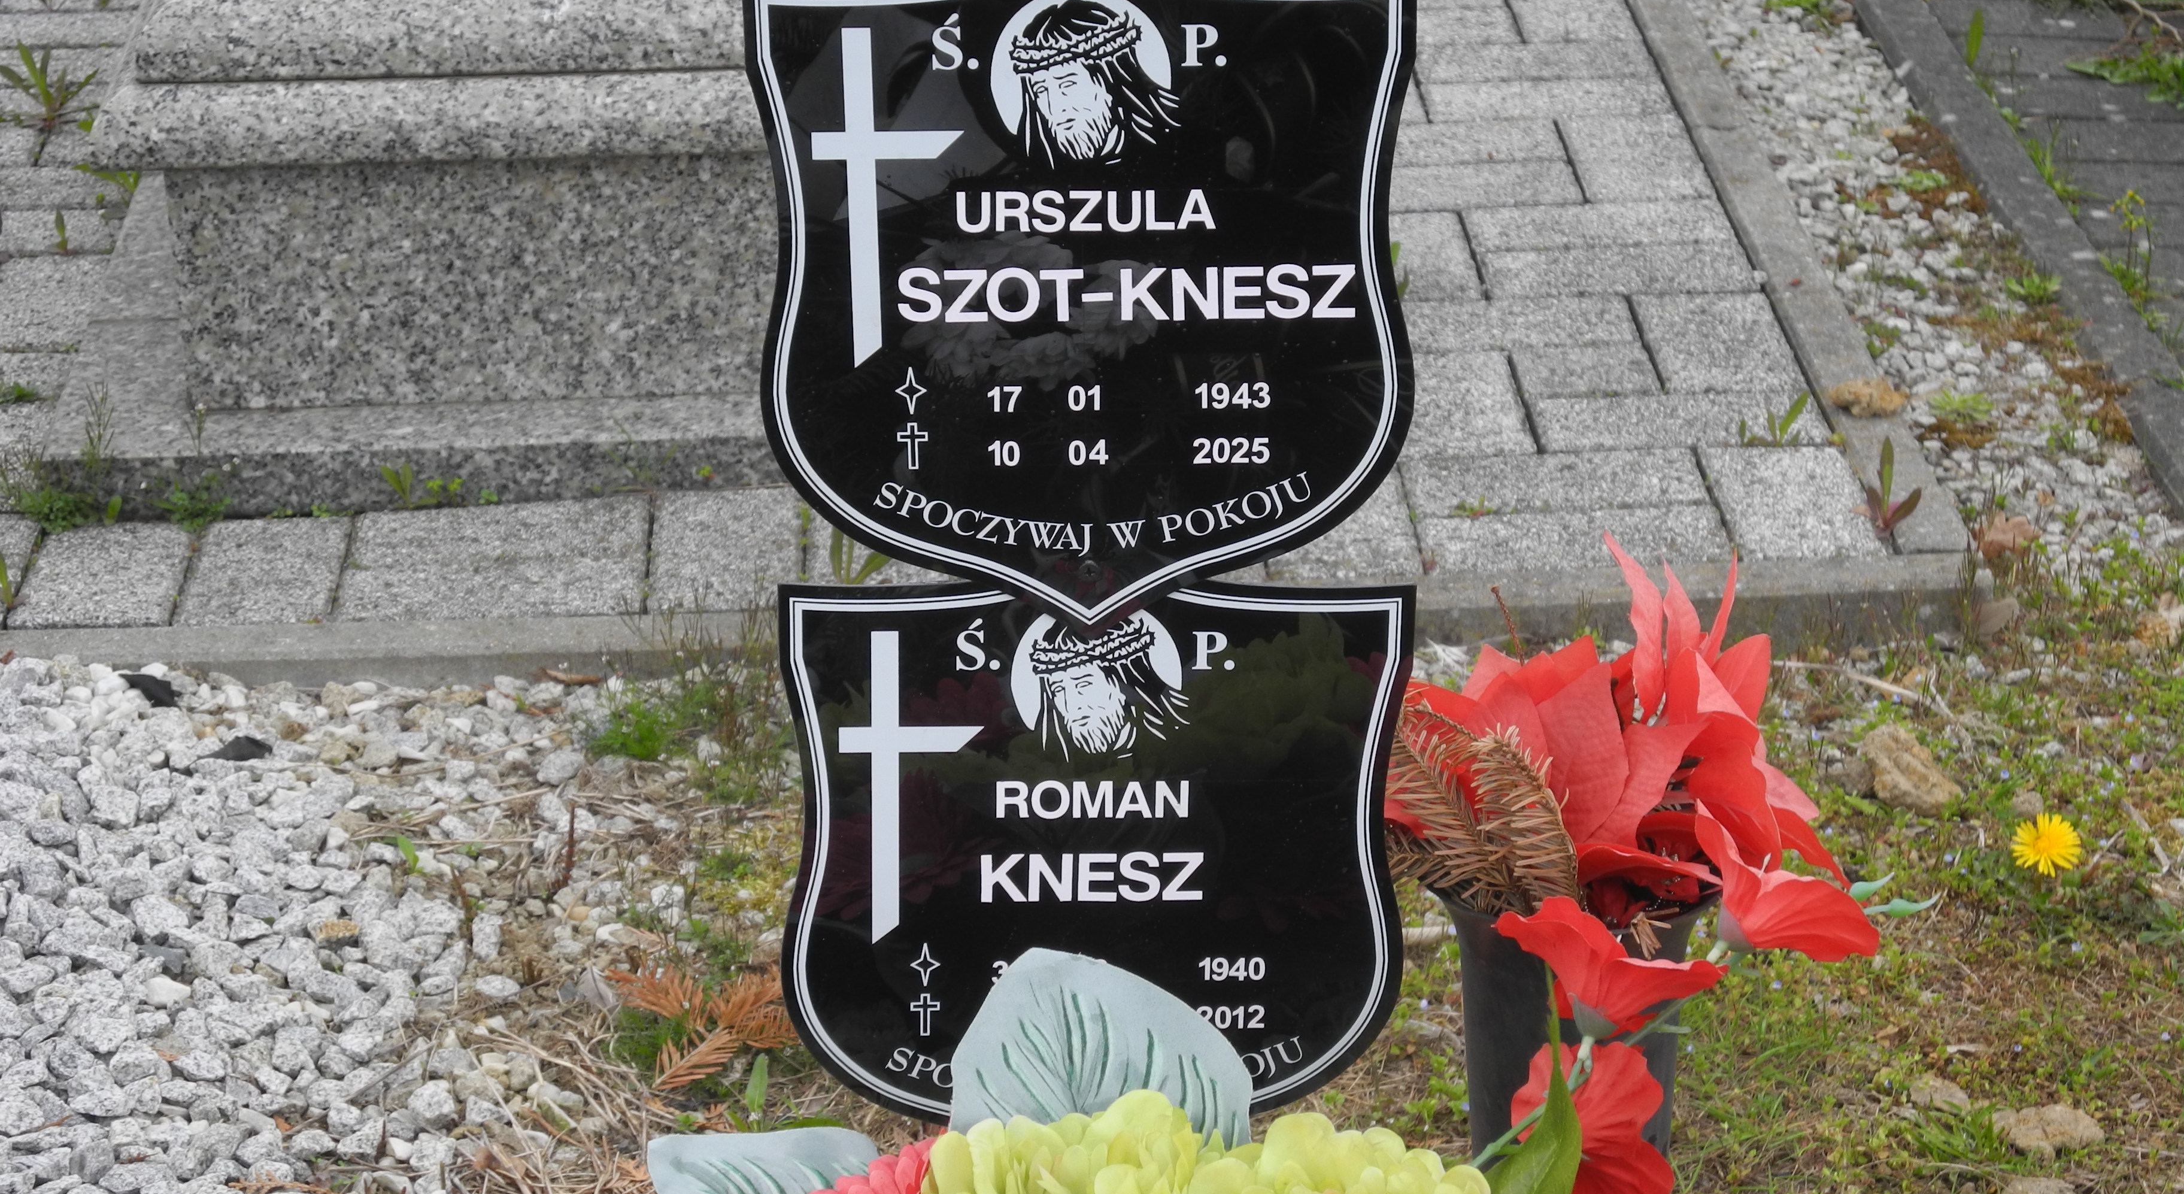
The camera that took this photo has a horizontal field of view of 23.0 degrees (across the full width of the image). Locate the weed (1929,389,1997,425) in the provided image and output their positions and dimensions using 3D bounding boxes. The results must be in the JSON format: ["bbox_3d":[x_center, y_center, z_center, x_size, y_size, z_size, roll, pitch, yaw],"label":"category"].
[{"bbox_3d":[0.605,-0.136,3.725,0.046,0.017,0.042,-1,24,0],"label":"weed"}]

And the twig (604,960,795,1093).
[{"bbox_3d":[-0.215,0.232,2.942,0.110,0.033,0.105,-1,24,0],"label":"twig"}]

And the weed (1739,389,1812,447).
[{"bbox_3d":[0.465,-0.124,3.644,0.047,0.037,0.020,-1,24,0],"label":"weed"}]

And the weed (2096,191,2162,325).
[{"bbox_3d":[0.749,-0.248,3.855,0.045,0.082,0.050,-1,24,0],"label":"weed"}]

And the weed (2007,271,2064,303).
[{"bbox_3d":[0.692,-0.232,3.928,0.040,0.017,0.038,-1,24,0],"label":"weed"}]

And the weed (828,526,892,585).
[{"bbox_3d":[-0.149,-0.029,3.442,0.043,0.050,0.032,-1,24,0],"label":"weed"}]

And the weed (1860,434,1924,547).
[{"bbox_3d":[0.519,-0.070,3.479,0.042,0.066,0.030,-1,24,0],"label":"weed"}]

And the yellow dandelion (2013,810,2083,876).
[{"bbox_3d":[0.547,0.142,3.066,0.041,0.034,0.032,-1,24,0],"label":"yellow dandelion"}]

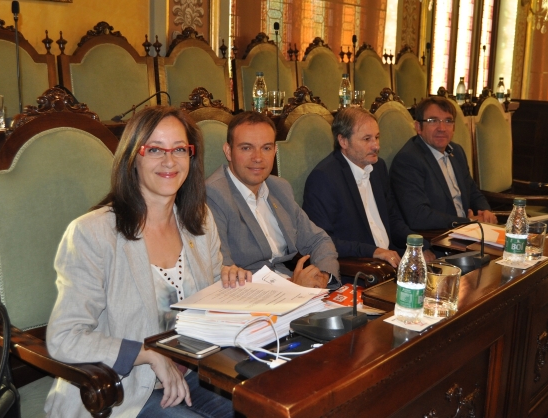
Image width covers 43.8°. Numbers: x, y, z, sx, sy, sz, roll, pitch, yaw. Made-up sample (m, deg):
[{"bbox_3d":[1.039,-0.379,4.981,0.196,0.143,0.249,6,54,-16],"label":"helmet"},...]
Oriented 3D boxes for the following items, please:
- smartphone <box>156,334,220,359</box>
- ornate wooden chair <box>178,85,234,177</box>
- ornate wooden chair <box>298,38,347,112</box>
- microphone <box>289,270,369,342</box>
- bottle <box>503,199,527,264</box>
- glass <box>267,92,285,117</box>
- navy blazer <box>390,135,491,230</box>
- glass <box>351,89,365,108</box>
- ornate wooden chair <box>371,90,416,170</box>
[{"bbox_3d":[-0.175,0.281,1.398,0.131,0.008,0.066,8,13,37],"label":"smartphone"},{"bbox_3d":[-0.034,0.219,2.313,0.640,1.230,0.560,10,14,42],"label":"ornate wooden chair"},{"bbox_3d":[0.540,-0.581,4.775,0.620,1.220,0.620,10,15,40],"label":"ornate wooden chair"},{"bbox_3d":[0.114,0.185,1.345,0.135,0.130,0.130,10,15,40],"label":"microphone"},{"bbox_3d":[0.651,0.056,1.828,0.060,0.175,0.060,10,14,42],"label":"bottle"},{"bbox_3d":[0.010,-0.436,2.815,0.073,0.094,0.073,0,11,0],"label":"glass"},{"bbox_3d":[0.816,-0.091,3.279,0.550,0.550,0.450,-8,14,-36],"label":"navy blazer"},{"bbox_3d":[0.420,-0.544,3.386,0.073,0.092,0.073,0,11,0],"label":"glass"},{"bbox_3d":[0.745,0.082,3.112,0.640,1.230,0.560,10,14,42],"label":"ornate wooden chair"}]

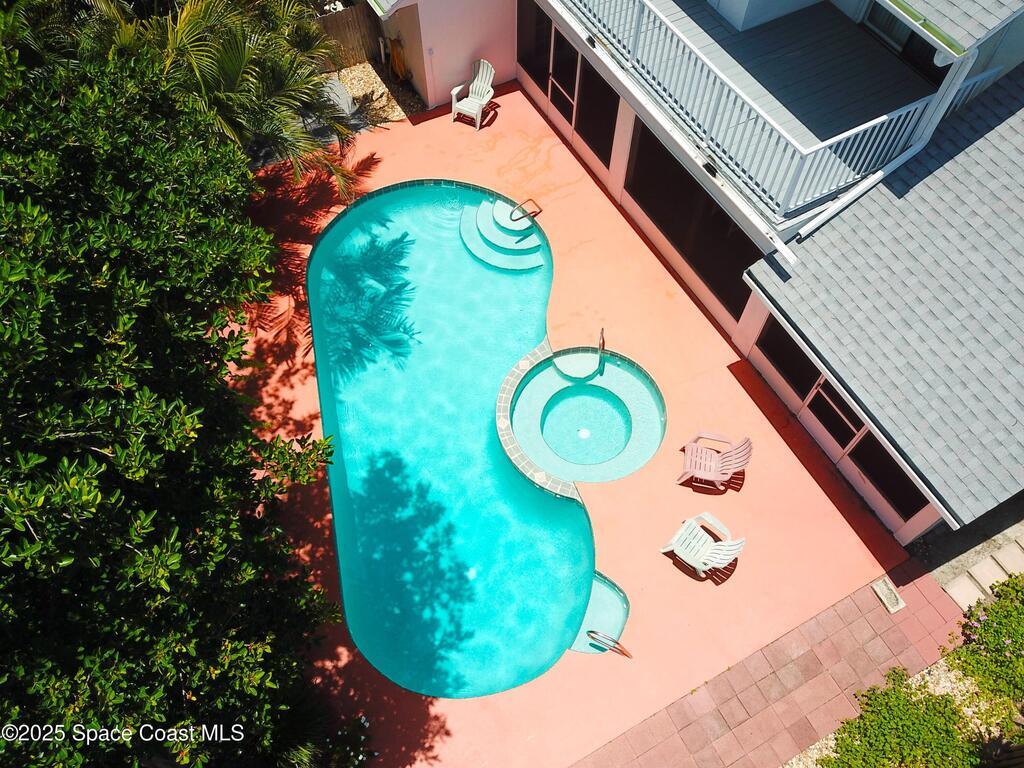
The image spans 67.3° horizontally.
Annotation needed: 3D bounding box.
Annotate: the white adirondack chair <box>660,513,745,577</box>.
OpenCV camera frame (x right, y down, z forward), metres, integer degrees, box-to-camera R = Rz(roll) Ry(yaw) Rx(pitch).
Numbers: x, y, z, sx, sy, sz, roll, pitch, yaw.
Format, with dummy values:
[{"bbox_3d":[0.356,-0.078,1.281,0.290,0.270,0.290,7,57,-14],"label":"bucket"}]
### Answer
[{"bbox_3d":[2.637,2.211,10.573,0.860,0.930,0.770,36,66,19],"label":"white adirondack chair"}]

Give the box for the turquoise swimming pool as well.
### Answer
[{"bbox_3d":[-1.036,0.419,12.912,4.309,1.350,9.314,-8,60,-5],"label":"turquoise swimming pool"}]

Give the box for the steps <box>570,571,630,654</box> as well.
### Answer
[{"bbox_3d":[1.275,3.280,10.691,0.660,0.400,1.140,18,61,10],"label":"steps"}]

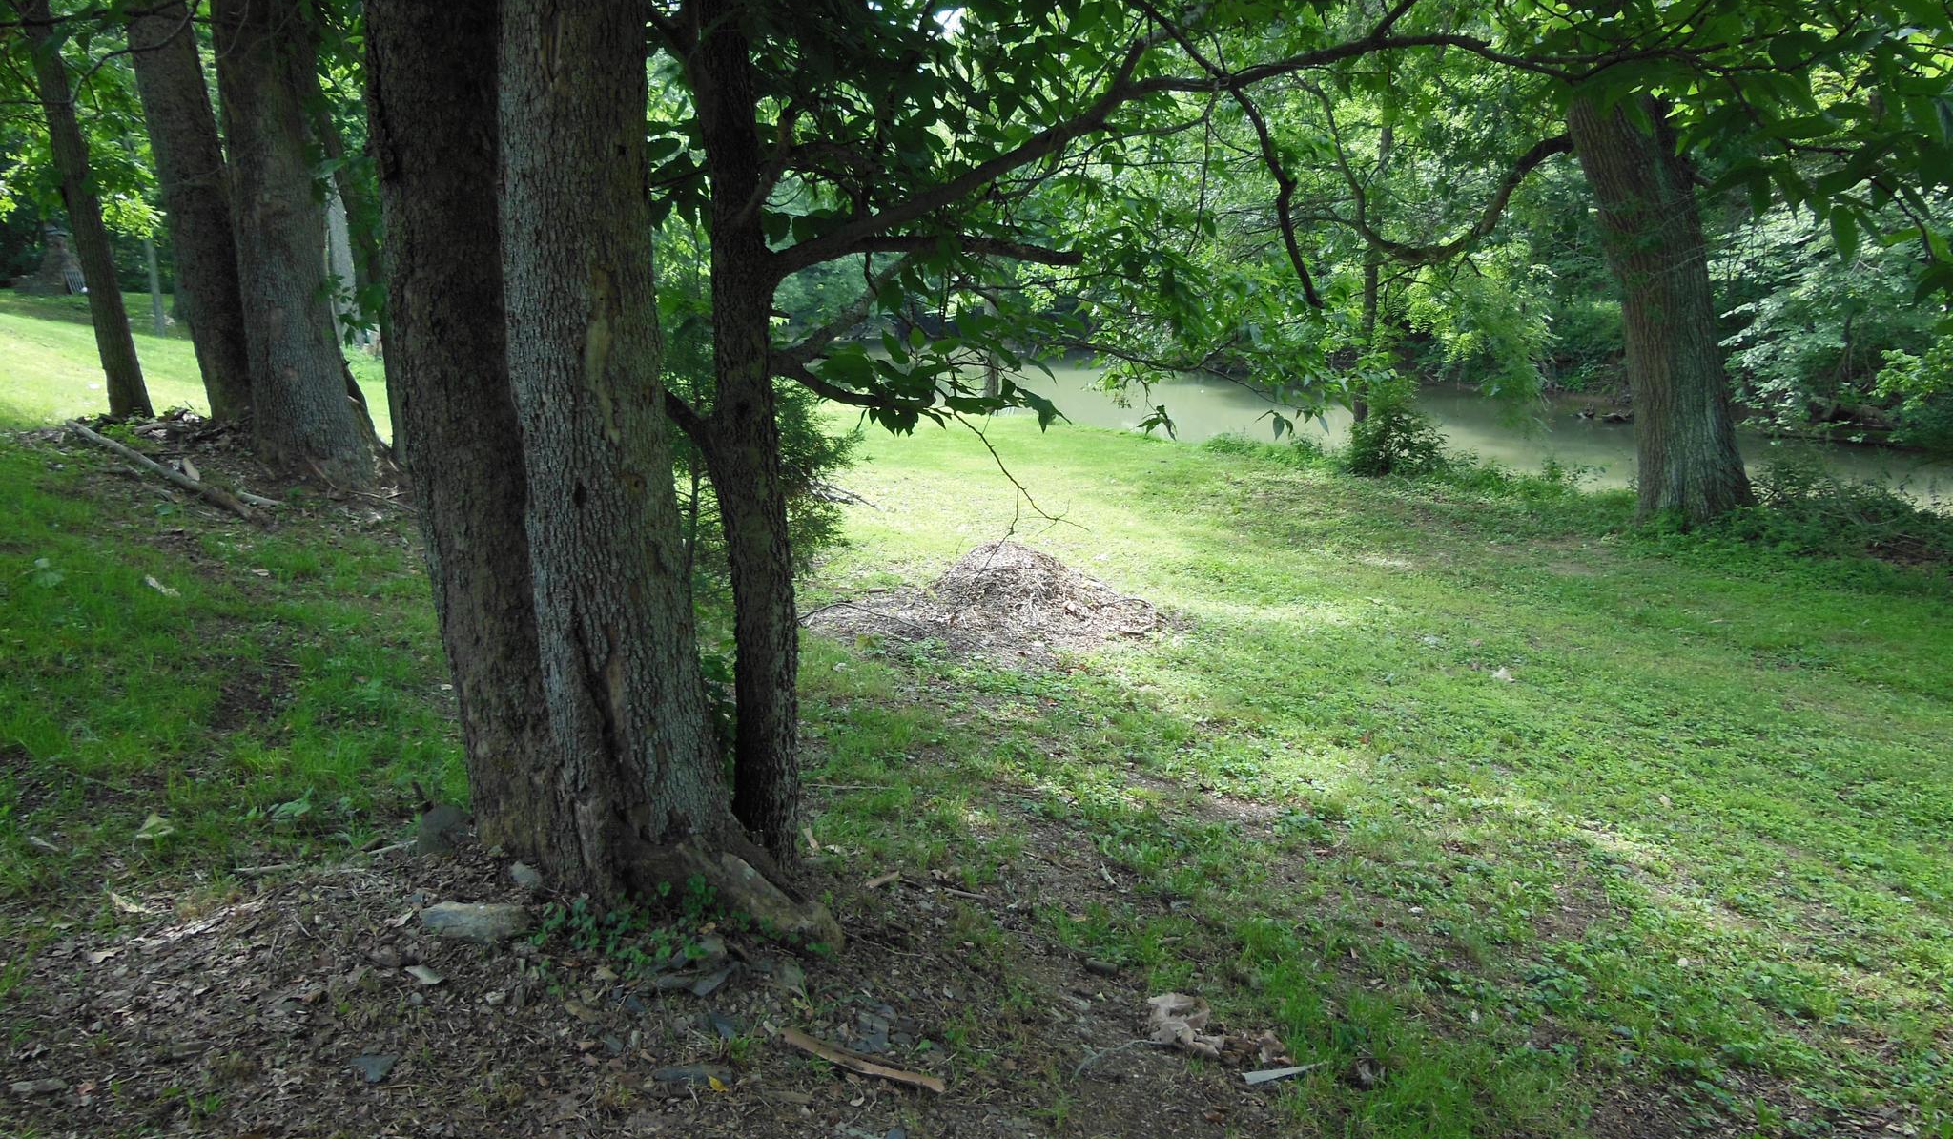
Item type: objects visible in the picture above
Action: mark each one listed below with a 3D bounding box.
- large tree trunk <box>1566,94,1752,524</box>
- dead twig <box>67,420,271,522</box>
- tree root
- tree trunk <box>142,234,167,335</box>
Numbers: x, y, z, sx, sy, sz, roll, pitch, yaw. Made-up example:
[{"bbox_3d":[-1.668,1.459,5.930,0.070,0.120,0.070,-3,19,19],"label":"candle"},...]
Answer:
[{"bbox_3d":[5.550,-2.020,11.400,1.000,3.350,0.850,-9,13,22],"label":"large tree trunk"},{"bbox_3d":[-4.969,-0.626,8.550,2.640,0.130,0.140,18,21,35],"label":"dead twig"},{"bbox_3d":[-0.565,0.765,3.420,0.470,0.220,0.270,-2,12,-9],"label":"tree root"},{"bbox_3d":[-15.714,-5.447,27.000,0.240,1.850,0.230,-5,13,-22],"label":"tree trunk"}]

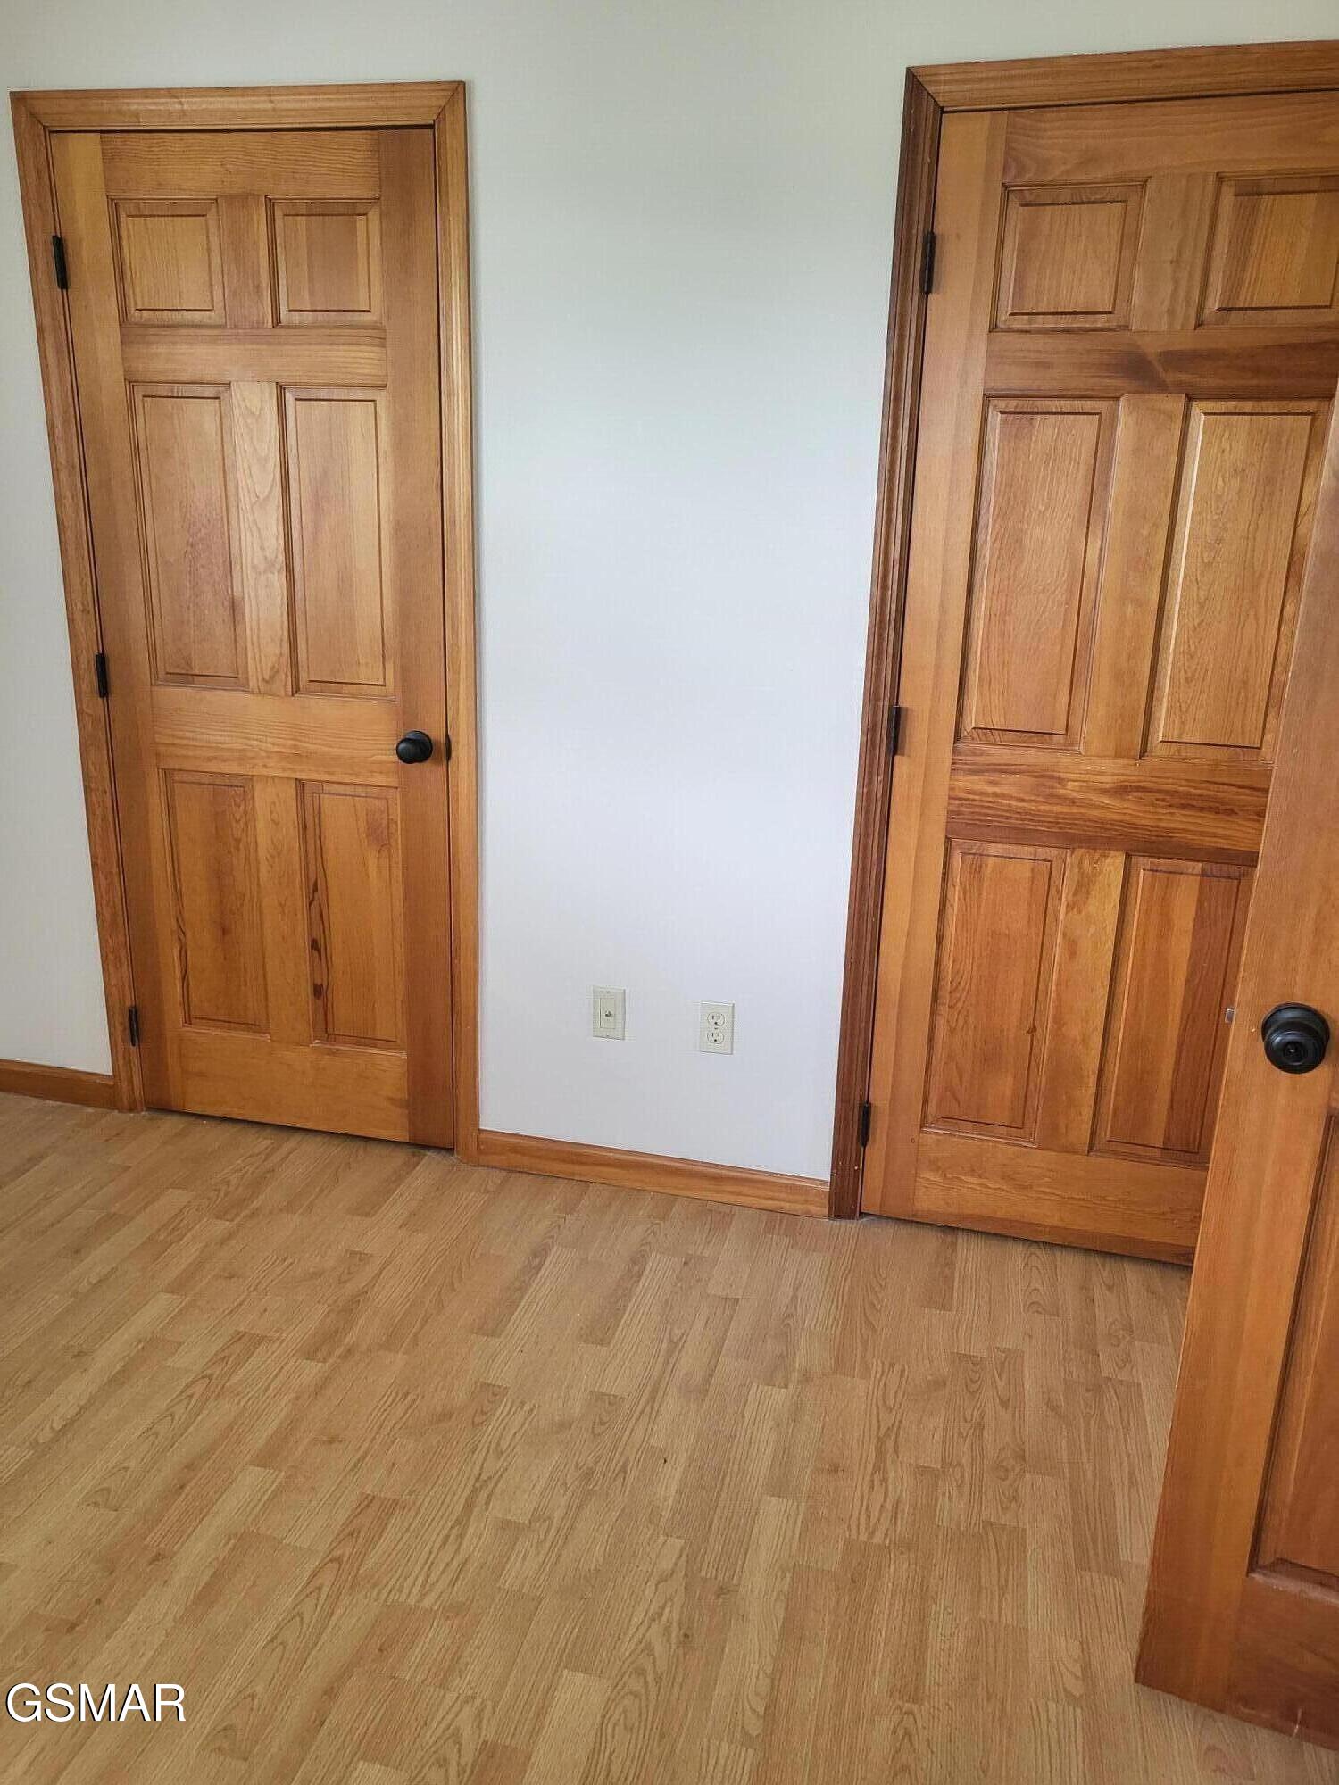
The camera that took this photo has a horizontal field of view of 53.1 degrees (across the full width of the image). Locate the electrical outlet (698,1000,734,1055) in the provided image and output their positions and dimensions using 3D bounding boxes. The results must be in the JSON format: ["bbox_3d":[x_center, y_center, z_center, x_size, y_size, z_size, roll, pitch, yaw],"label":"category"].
[{"bbox_3d":[0.096,0.279,2.736,0.070,0.114,0.007,6,18,13],"label":"electrical outlet"}]

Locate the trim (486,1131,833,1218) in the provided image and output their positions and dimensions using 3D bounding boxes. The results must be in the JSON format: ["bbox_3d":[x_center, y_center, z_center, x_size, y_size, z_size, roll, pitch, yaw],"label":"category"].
[{"bbox_3d":[-0.046,0.602,2.867,0.777,0.082,0.013,6,18,13],"label":"trim"}]

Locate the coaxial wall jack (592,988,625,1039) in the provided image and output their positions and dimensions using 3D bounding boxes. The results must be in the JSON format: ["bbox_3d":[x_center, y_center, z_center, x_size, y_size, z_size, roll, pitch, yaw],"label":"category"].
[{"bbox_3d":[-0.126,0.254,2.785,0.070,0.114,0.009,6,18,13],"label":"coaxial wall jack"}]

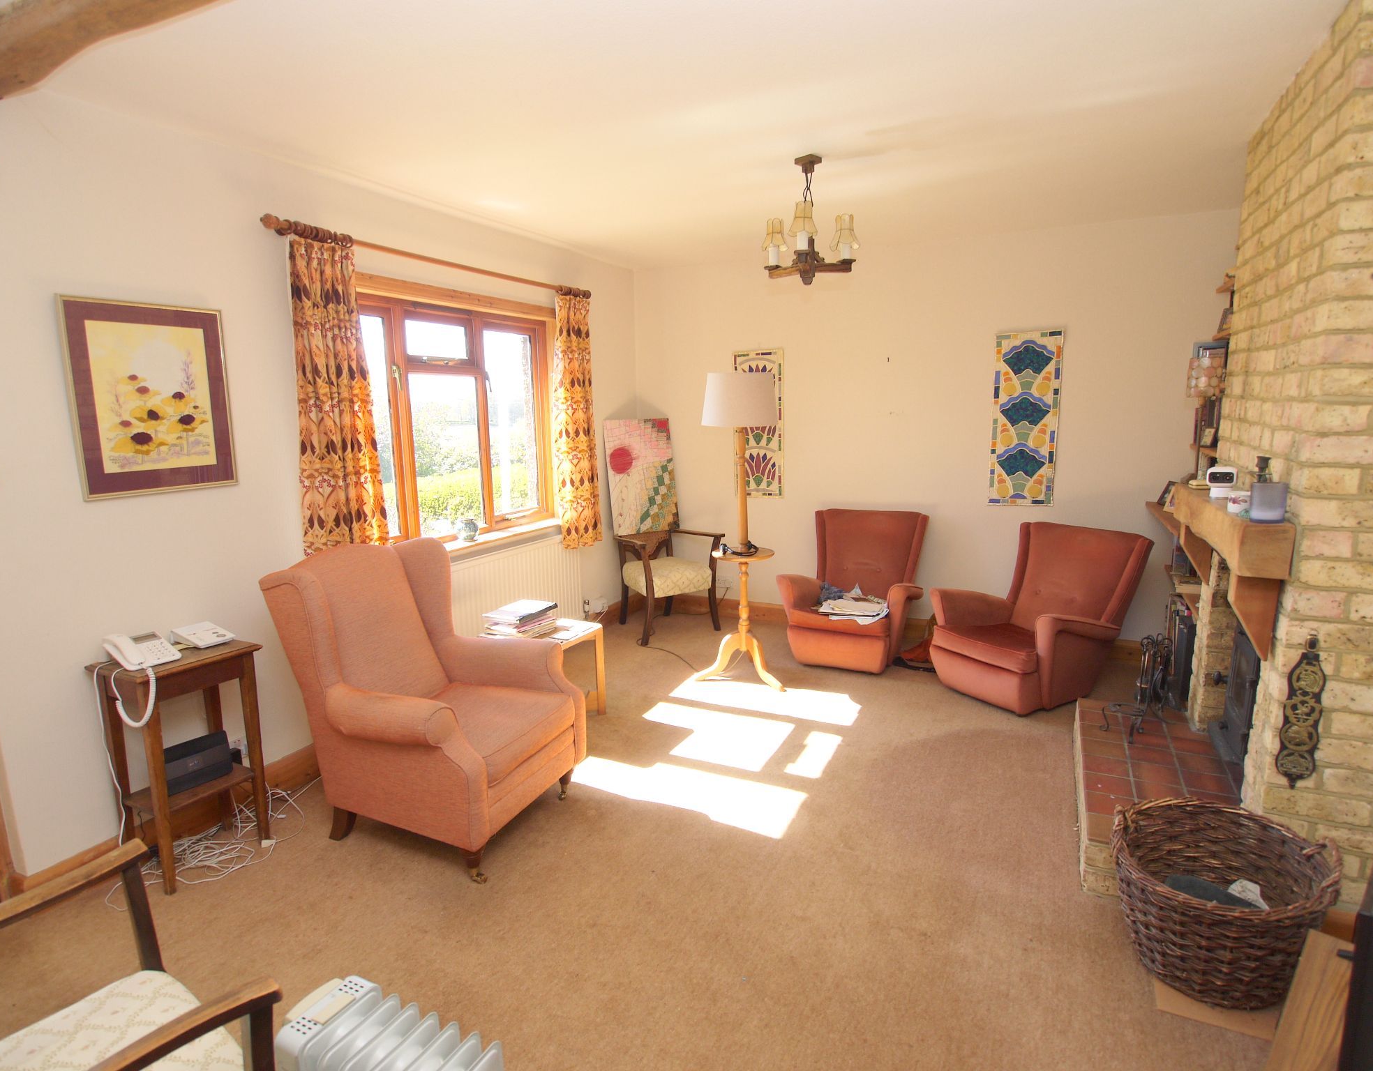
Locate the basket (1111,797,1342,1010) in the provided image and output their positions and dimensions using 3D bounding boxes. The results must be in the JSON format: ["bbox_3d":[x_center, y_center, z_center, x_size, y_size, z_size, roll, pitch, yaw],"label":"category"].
[{"bbox_3d":[1.397,0.972,1.969,0.520,0.350,0.510,4,11,25],"label":"basket"}]

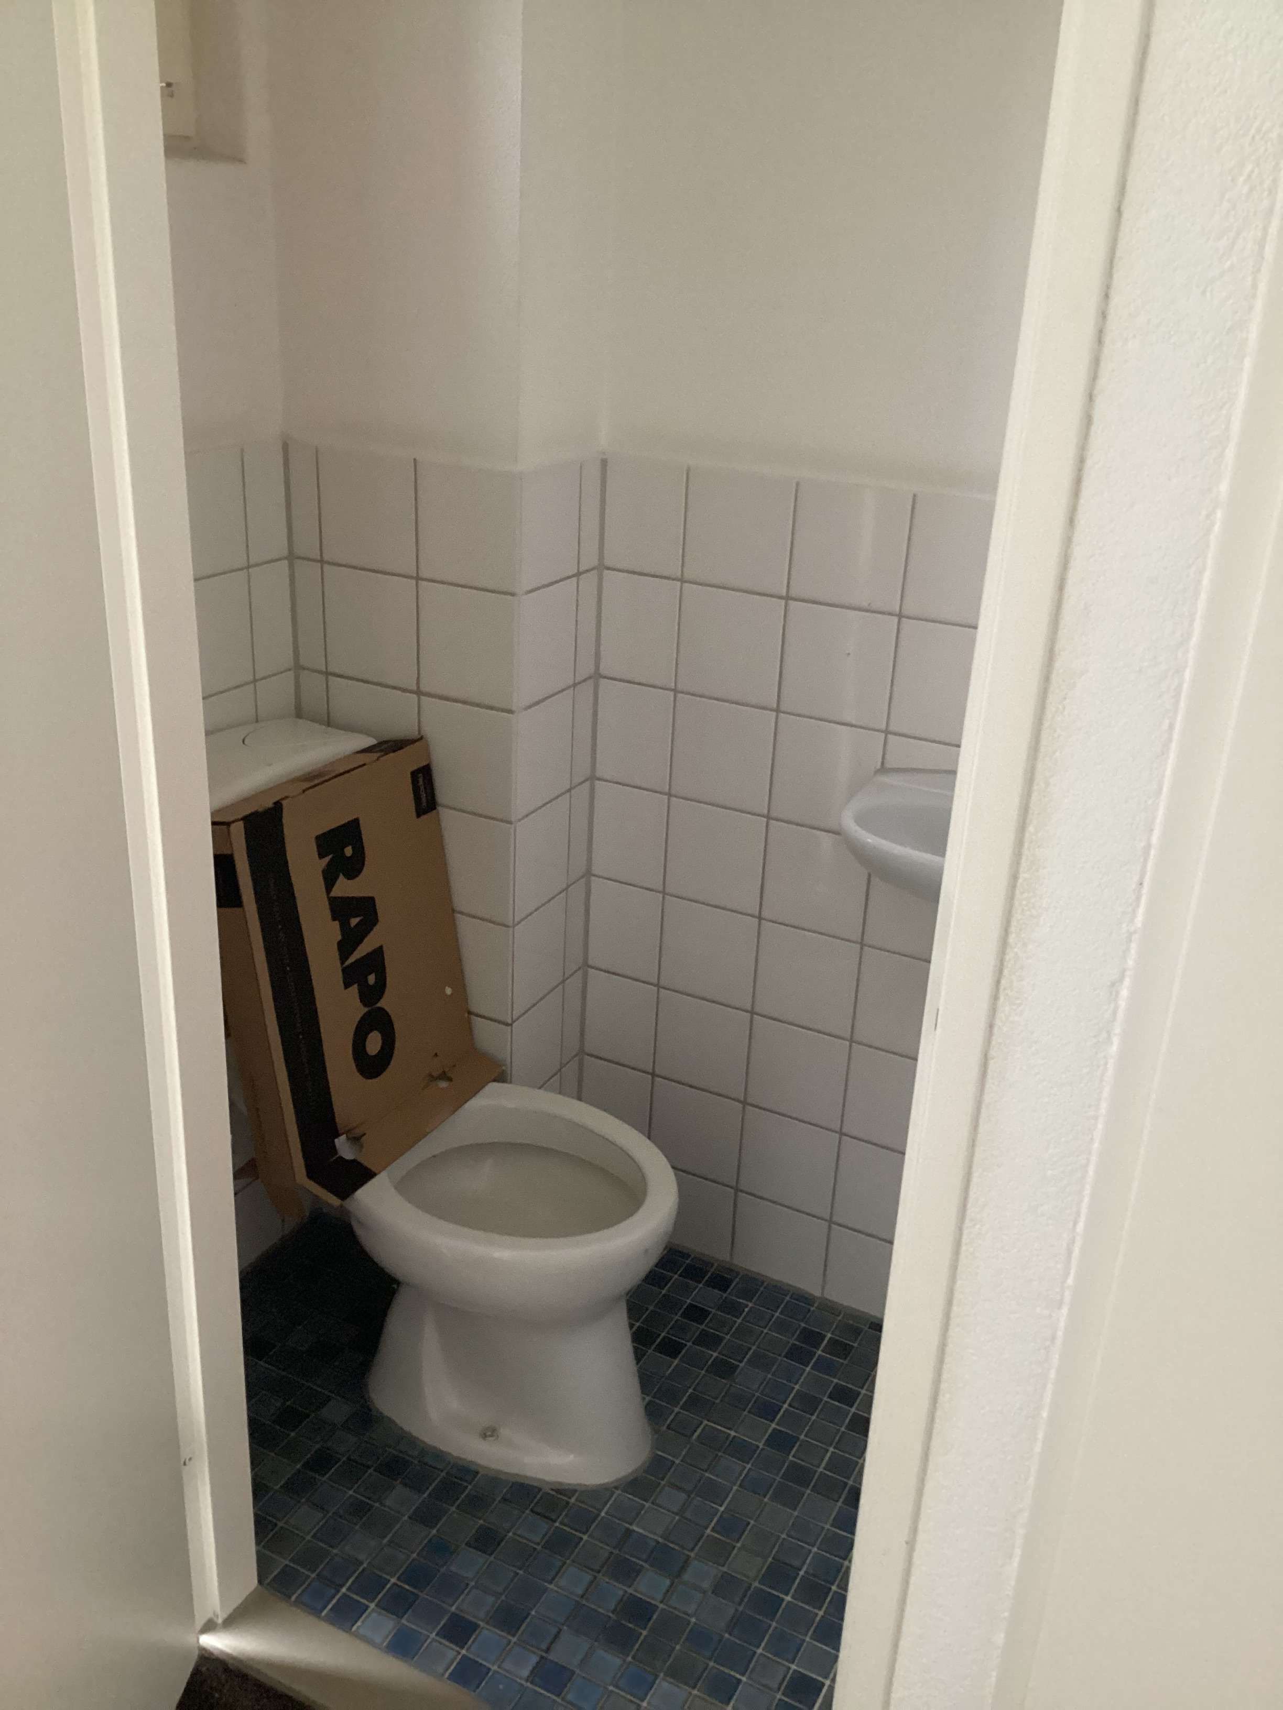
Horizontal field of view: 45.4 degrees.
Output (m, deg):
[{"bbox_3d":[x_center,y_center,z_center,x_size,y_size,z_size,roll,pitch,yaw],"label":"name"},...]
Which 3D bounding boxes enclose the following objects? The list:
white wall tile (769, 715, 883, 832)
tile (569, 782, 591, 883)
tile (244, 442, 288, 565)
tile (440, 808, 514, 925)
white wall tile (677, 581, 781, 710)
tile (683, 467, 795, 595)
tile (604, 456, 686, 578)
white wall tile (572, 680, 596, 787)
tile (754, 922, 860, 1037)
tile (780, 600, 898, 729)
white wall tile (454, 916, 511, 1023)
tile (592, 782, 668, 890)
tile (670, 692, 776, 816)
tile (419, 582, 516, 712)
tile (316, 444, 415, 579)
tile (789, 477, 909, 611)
[{"bbox_3d":[0.247,-0.105,2.033,0.148,0.149,0.009,14,26,24],"label":"white wall tile"},{"bbox_3d":[-0.093,-0.031,2.203,0.010,0.148,0.054,14,25,24],"label":"tile"},{"bbox_3d":[-0.490,-0.456,1.988,0.010,0.148,0.078,14,25,24],"label":"tile"},{"bbox_3d":[-0.237,0.010,2.094,0.148,0.149,0.010,14,25,24],"label":"tile"},{"bbox_3d":[0.121,-0.279,2.042,0.149,0.149,0.010,14,25,24],"label":"white wall tile"},{"bbox_3d":[0.127,-0.417,1.972,0.148,0.148,0.010,14,25,24],"label":"tile"},{"bbox_3d":[0.007,-0.451,2.039,0.118,0.151,0.010,14,25,24],"label":"tile"},{"bbox_3d":[-0.087,-0.171,2.150,0.010,0.149,0.053,14,25,24],"label":"white wall tile"},{"bbox_3d":[0.234,0.175,2.157,0.149,0.149,0.010,14,25,24],"label":"tile"},{"bbox_3d":[0.256,-0.246,1.979,0.149,0.149,0.010,14,25,24],"label":"tile"},{"bbox_3d":[-0.244,0.150,2.153,0.148,0.149,0.010,14,25,24],"label":"white wall tile"},{"bbox_3d":[-0.015,-0.029,2.217,0.118,0.149,0.010,14,25,24],"label":"tile"},{"bbox_3d":[0.113,-0.138,2.094,0.148,0.149,0.009,14,26,24],"label":"tile"},{"bbox_3d":[-0.222,-0.270,1.976,0.148,0.149,0.010,14,25,24],"label":"tile"},{"bbox_3d":[-0.349,-0.443,1.974,0.148,0.148,0.010,14,25,24],"label":"tile"},{"bbox_3d":[0.261,-0.384,1.910,0.148,0.148,0.010,14,25,24],"label":"tile"}]

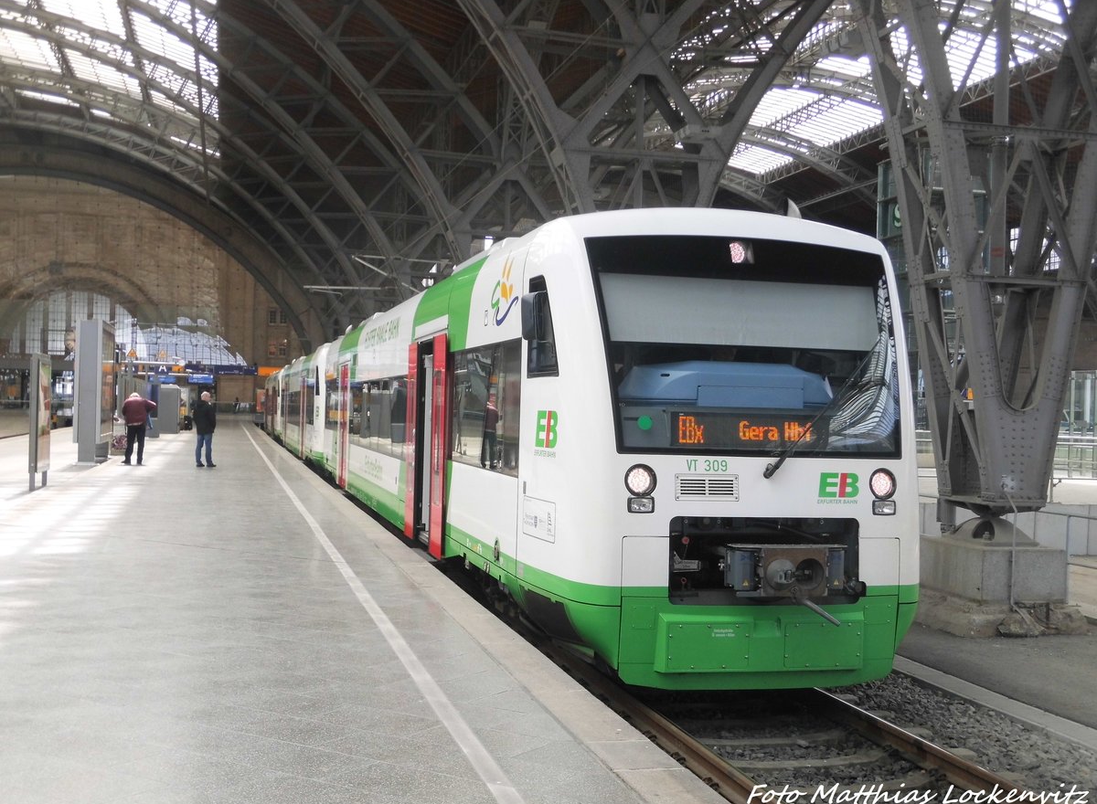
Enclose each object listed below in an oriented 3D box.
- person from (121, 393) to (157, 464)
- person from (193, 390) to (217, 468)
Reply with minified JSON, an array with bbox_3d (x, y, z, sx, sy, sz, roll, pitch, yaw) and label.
[{"bbox_3d":[-9.615,0.611,31.996,0.760,1.690,0.460,2,0,-16],"label":"person"},{"bbox_3d":[-7.935,0.627,31.510,0.360,1.740,0.520,2,0,-38],"label":"person"}]

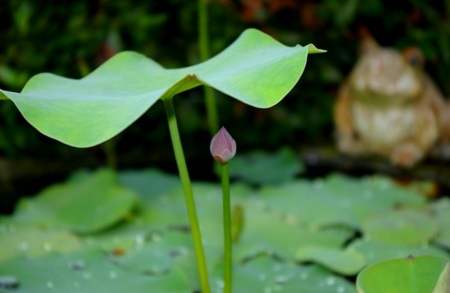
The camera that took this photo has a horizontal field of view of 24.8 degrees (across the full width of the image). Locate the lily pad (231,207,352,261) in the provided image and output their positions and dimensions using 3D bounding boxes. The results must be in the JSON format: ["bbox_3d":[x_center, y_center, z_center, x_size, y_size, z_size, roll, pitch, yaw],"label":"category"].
[{"bbox_3d":[0.128,0.165,1.945,0.236,0.035,0.236,0,17,0],"label":"lily pad"}]

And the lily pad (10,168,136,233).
[{"bbox_3d":[-0.295,0.108,2.010,0.243,0.085,0.243,0,17,0],"label":"lily pad"}]

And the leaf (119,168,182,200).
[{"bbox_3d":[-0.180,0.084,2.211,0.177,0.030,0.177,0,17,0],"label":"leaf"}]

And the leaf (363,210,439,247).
[{"bbox_3d":[0.329,0.152,1.927,0.147,0.030,0.147,0,17,0],"label":"leaf"}]

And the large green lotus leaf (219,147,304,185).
[{"bbox_3d":[0.081,0.044,2.270,0.191,0.050,0.191,0,17,0],"label":"large green lotus leaf"}]

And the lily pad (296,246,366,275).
[{"bbox_3d":[0.188,0.201,1.806,0.123,0.030,0.112,0,17,0],"label":"lily pad"}]

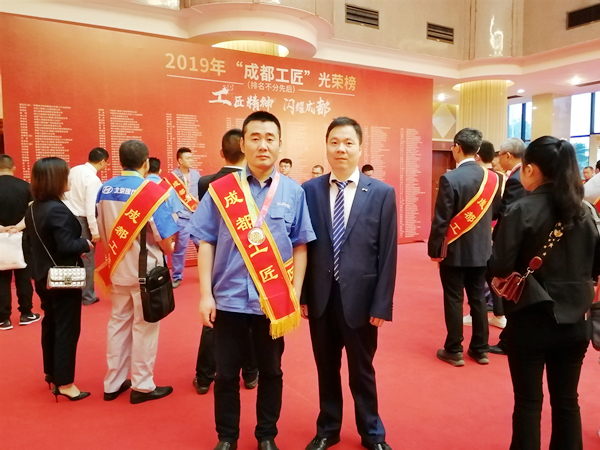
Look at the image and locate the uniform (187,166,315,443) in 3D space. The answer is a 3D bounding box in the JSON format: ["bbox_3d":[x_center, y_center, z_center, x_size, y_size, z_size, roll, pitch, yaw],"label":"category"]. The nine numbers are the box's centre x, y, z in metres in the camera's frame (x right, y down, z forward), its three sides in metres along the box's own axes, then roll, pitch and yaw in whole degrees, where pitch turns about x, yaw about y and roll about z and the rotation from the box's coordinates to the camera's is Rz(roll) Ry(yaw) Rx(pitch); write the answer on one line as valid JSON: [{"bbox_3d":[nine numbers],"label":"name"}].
[{"bbox_3d":[-0.239,0.418,2.299,0.610,1.410,0.310,-1,6,-4],"label":"uniform"}]

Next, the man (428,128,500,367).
[{"bbox_3d":[1.254,0.172,3.401,0.540,1.750,0.360,-3,6,-22],"label":"man"}]

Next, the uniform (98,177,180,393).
[{"bbox_3d":[-1.022,0.374,2.852,0.520,1.410,0.360,3,7,30],"label":"uniform"}]

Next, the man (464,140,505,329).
[{"bbox_3d":[1.733,0.092,4.224,0.480,1.730,0.340,-4,7,-28],"label":"man"}]

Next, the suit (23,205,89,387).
[{"bbox_3d":[-1.533,0.443,2.893,0.340,1.190,0.420,-4,7,-32],"label":"suit"}]

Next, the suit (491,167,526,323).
[{"bbox_3d":[1.708,0.260,3.587,0.340,1.410,0.500,5,8,40],"label":"suit"}]

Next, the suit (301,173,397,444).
[{"bbox_3d":[0.241,0.424,2.304,0.520,1.390,0.300,0,6,7],"label":"suit"}]

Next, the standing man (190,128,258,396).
[{"bbox_3d":[-0.460,0.251,2.945,0.520,1.710,0.340,0,6,0],"label":"standing man"}]

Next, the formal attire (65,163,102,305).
[{"bbox_3d":[-2.448,0.103,5.124,0.480,1.550,0.360,6,8,45],"label":"formal attire"}]

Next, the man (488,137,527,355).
[{"bbox_3d":[1.708,0.176,3.578,0.360,1.700,0.500,5,8,40],"label":"man"}]

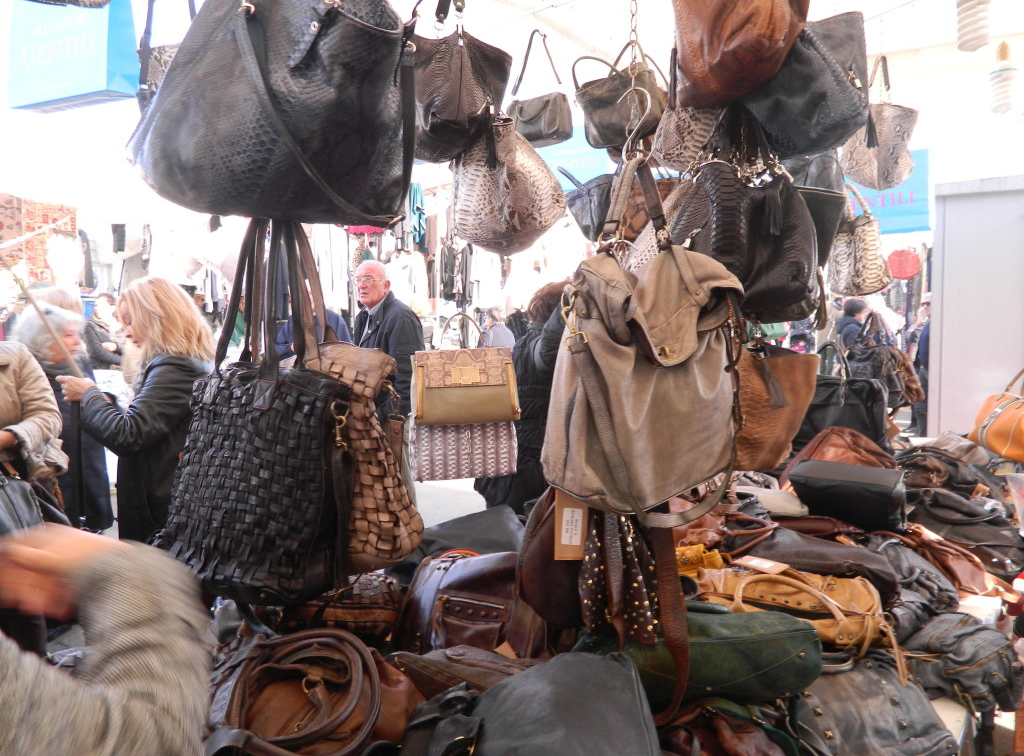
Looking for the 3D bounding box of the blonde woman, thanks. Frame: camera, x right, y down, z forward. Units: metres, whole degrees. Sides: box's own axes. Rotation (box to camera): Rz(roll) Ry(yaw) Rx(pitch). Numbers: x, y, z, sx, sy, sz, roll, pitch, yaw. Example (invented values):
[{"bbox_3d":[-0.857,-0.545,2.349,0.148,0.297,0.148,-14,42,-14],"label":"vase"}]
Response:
[{"bbox_3d":[-1.345,0.472,3.060,0.520,1.660,0.500,-1,4,-14],"label":"blonde woman"}]

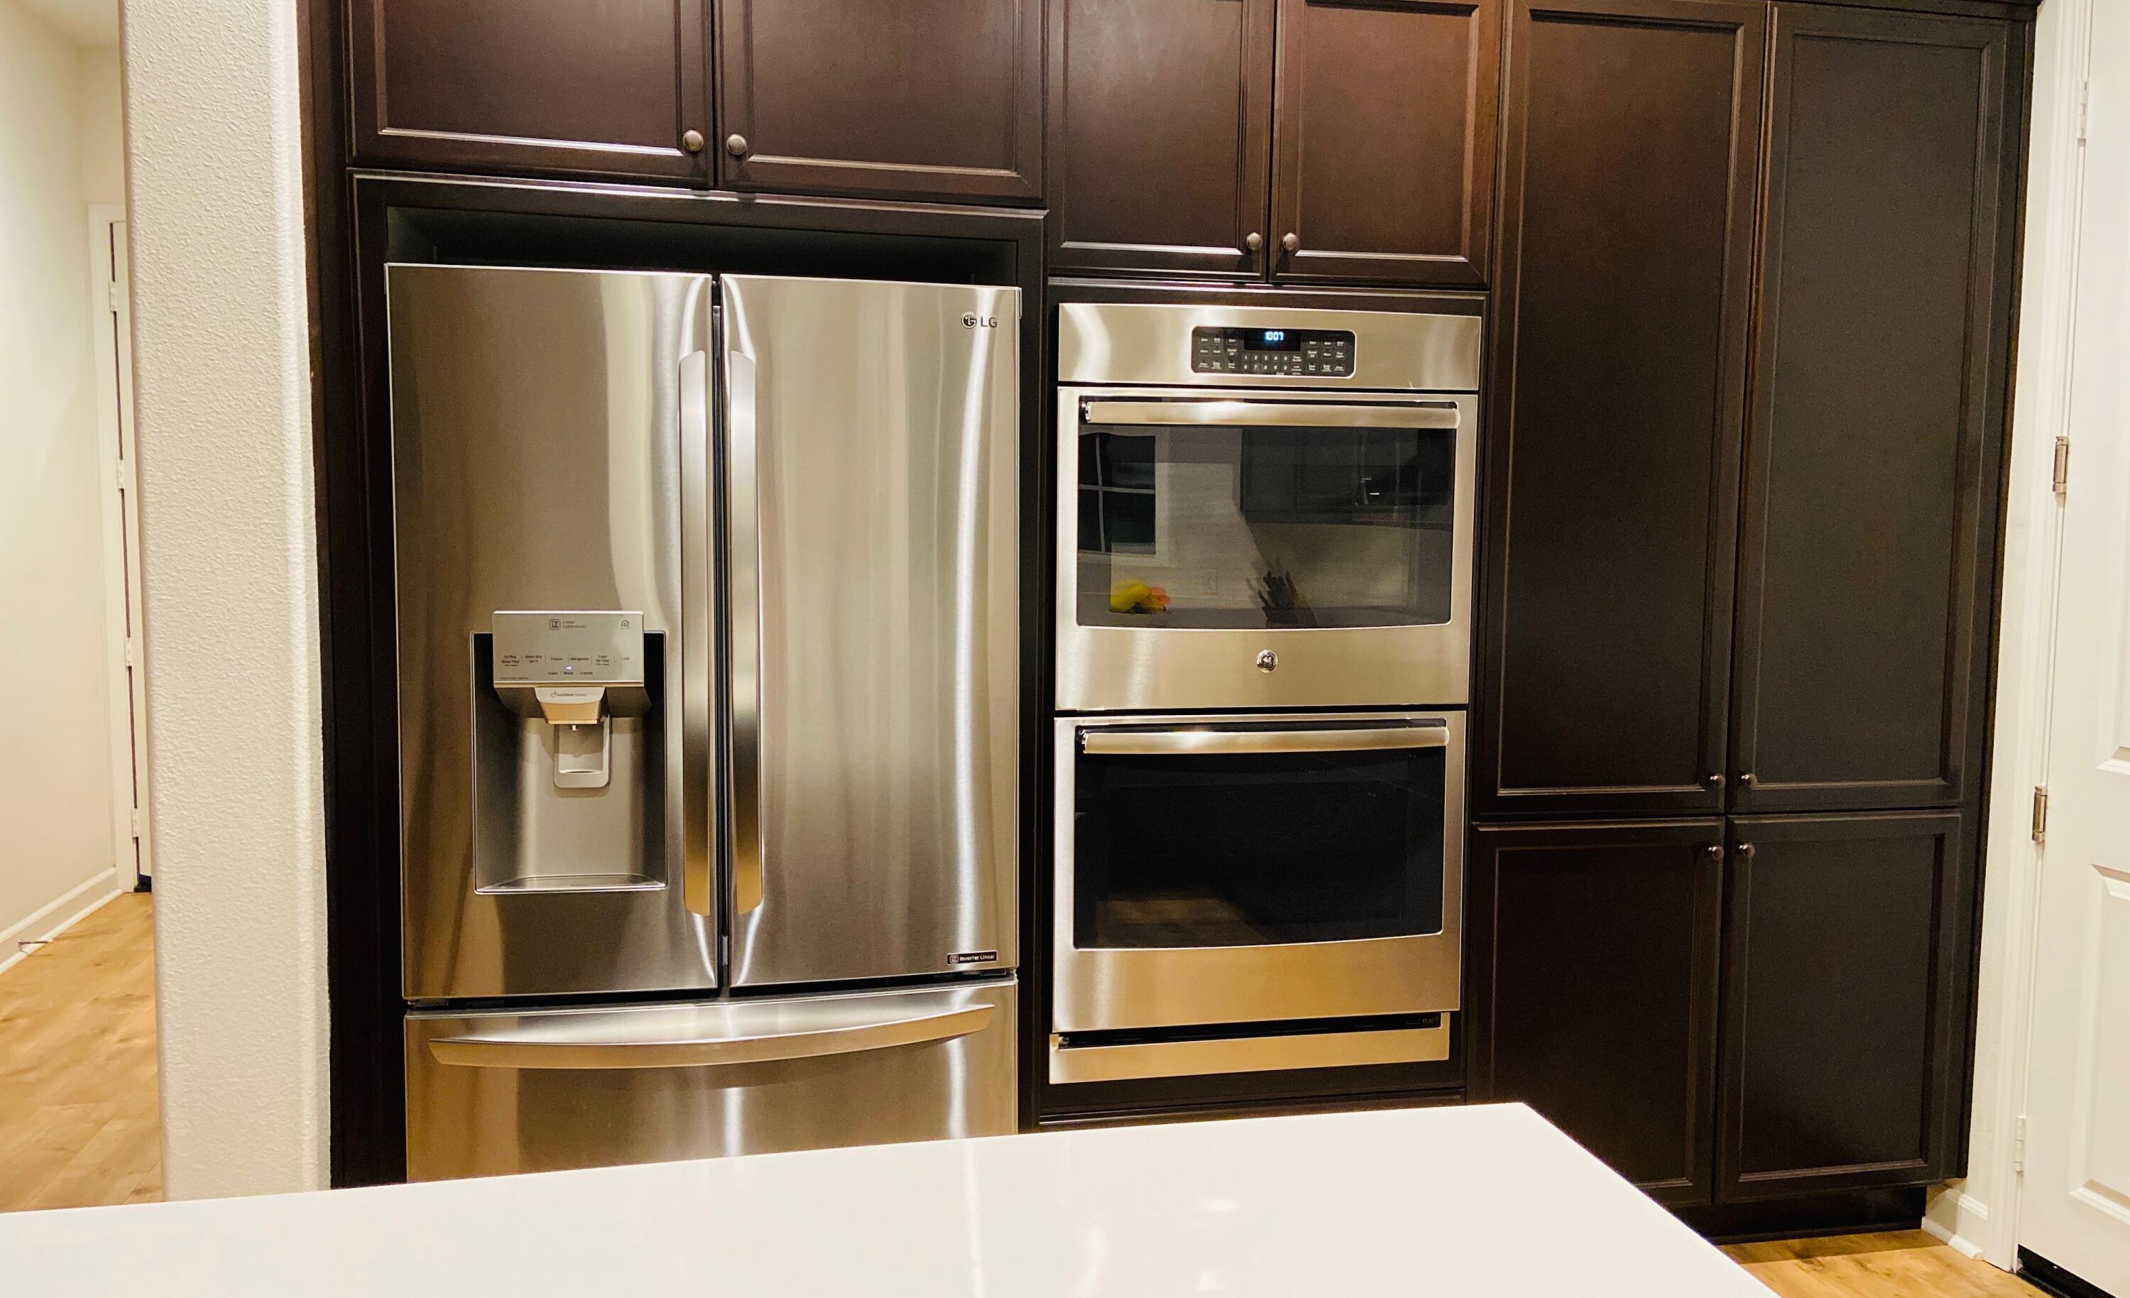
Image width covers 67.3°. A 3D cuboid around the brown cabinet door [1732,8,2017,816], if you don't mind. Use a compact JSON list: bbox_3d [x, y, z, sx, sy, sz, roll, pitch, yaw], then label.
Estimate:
[{"bbox_3d":[1.493,-0.430,3.006,0.491,1.468,0.060,0,5,-11],"label":"brown cabinet door"}]

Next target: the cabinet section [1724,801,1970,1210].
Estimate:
[{"bbox_3d":[1.498,0.693,3.117,0.491,0.752,0.025,0,5,-10],"label":"cabinet section"}]

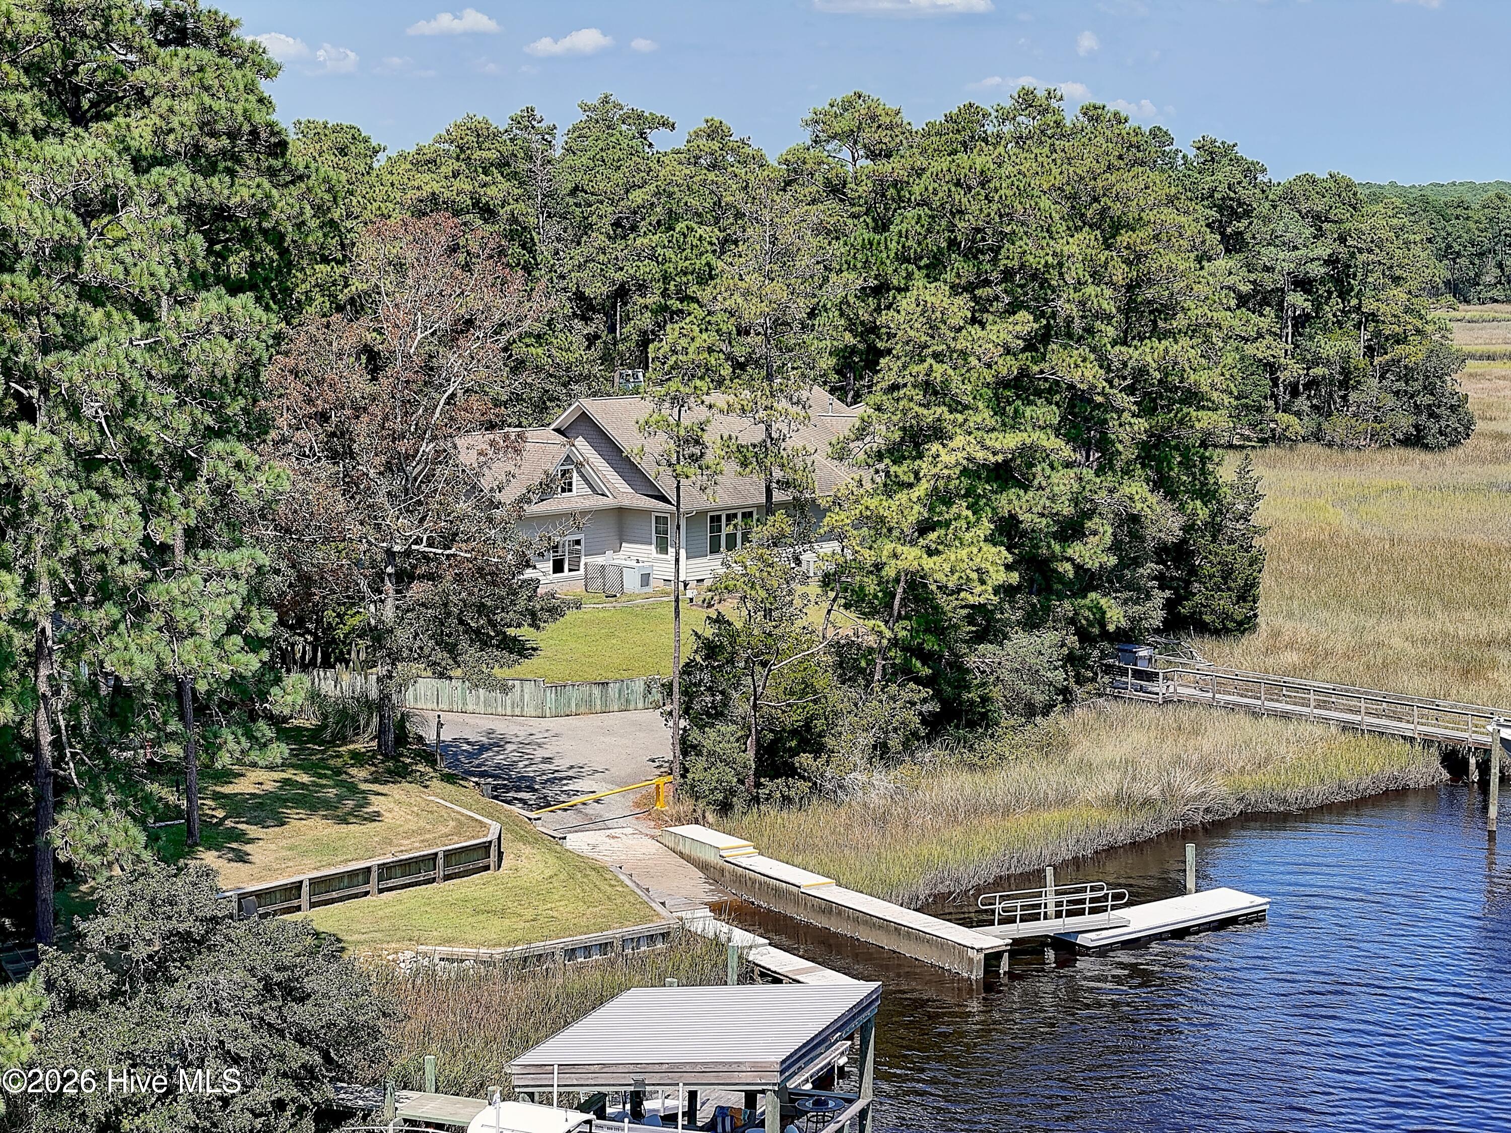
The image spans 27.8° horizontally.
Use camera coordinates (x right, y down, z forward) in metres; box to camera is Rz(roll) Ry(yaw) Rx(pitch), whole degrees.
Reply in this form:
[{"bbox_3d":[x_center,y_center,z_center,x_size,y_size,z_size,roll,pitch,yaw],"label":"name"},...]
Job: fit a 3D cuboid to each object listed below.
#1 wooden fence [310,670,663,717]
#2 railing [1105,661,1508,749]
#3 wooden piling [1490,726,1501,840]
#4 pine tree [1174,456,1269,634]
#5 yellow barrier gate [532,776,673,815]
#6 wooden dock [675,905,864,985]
[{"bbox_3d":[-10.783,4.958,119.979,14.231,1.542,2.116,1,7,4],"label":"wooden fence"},{"bbox_3d":[22.494,5.402,120.412,2.192,1.233,20.372,-6,10,-42],"label":"railing"},{"bbox_3d":[25.490,7.464,105.452,0.264,3.860,0.264,0,7,0],"label":"wooden piling"},{"bbox_3d":[22.690,-1.247,148.331,4.440,8.596,4.218,0,7,0],"label":"pine tree"},{"bbox_3d":[-5.039,7.933,101.126,0.250,1.150,6.671,6,9,39],"label":"yellow barrier gate"},{"bbox_3d":[0.373,12.227,93.569,1.500,1.250,9.200,-5,9,-33],"label":"wooden dock"}]

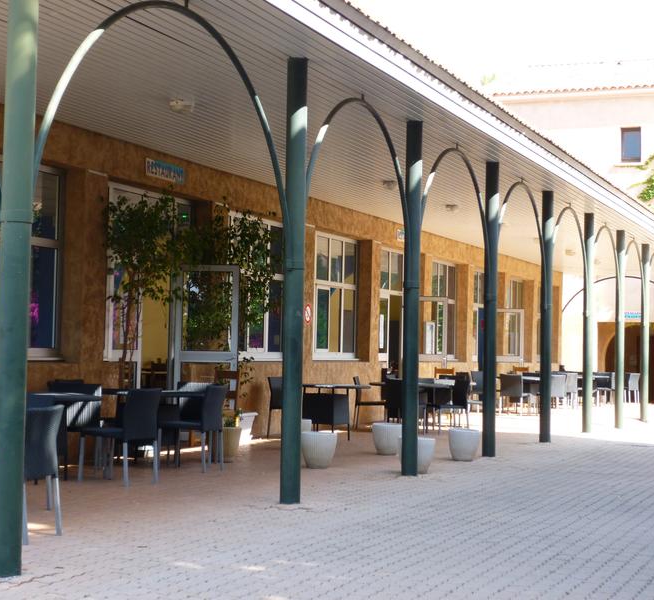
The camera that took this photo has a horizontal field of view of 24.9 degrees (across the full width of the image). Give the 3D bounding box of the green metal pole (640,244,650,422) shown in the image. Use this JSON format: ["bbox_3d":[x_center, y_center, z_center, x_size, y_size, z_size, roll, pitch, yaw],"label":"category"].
[{"bbox_3d":[6.498,0.682,30.200,0.158,3.610,0.158,0,-2,20],"label":"green metal pole"}]

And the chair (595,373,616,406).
[{"bbox_3d":[7.195,2.291,38.181,0.530,0.830,0.455,0,-2,20],"label":"chair"}]

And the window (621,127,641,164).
[{"bbox_3d":[8.399,-4.289,40.800,0.560,0.990,0.130,0,-2,20],"label":"window"}]

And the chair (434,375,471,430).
[{"bbox_3d":[1.916,1.564,22.400,0.530,0.900,0.450,2,-2,-16],"label":"chair"}]

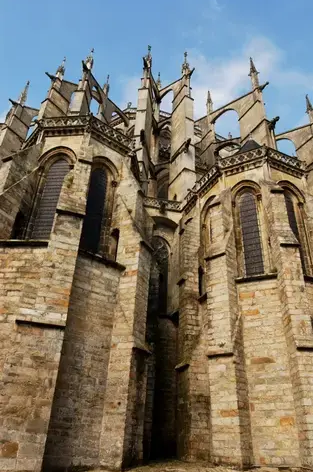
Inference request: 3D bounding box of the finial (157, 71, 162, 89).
[{"bbox_3d":[0.322,-18.455,39.054,0.550,3.169,0.550,2,-29,2],"label":"finial"}]

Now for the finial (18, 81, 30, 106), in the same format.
[{"bbox_3d":[-14.928,-16.312,37.871,0.950,4.071,0.950,26,-36,-35],"label":"finial"}]

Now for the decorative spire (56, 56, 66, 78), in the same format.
[{"bbox_3d":[-9.743,-17.737,34.701,0.850,3.205,0.850,-18,-35,33],"label":"decorative spire"}]

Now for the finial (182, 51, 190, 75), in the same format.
[{"bbox_3d":[3.024,-17.692,33.749,0.750,3.856,0.750,20,-33,-27],"label":"finial"}]

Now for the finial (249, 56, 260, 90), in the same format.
[{"bbox_3d":[10.359,-17.213,34.791,0.950,5.447,0.950,19,-33,-27],"label":"finial"}]

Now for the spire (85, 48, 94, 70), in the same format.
[{"bbox_3d":[-6.627,-17.938,33.707,0.800,3.540,0.800,0,-29,6],"label":"spire"}]

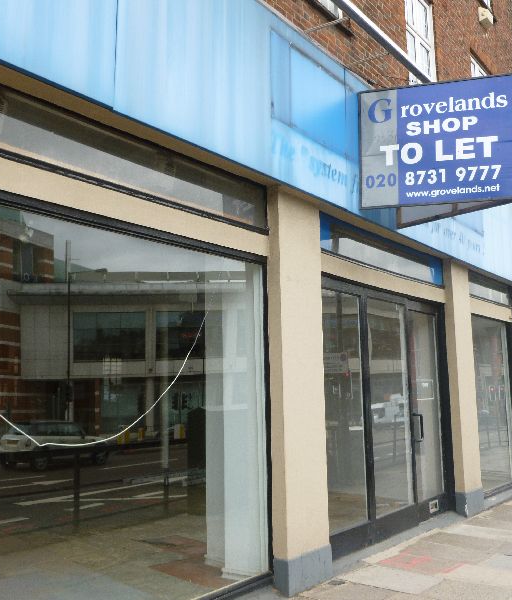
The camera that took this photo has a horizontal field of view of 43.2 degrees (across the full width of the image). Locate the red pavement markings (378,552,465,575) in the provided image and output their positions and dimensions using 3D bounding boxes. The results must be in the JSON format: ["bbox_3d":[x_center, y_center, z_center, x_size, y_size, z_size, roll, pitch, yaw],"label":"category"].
[{"bbox_3d":[1.672,2.734,6.635,0.756,0.055,0.569,-7,-10,38],"label":"red pavement markings"}]

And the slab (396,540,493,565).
[{"bbox_3d":[2.074,2.793,7.088,0.887,0.055,0.624,-7,-10,38],"label":"slab"}]

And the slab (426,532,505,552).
[{"bbox_3d":[2.193,2.566,6.795,0.688,0.050,0.536,-7,-10,37],"label":"slab"}]

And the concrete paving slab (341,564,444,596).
[{"bbox_3d":[1.159,2.401,5.521,0.712,0.050,0.536,-7,-10,37],"label":"concrete paving slab"}]

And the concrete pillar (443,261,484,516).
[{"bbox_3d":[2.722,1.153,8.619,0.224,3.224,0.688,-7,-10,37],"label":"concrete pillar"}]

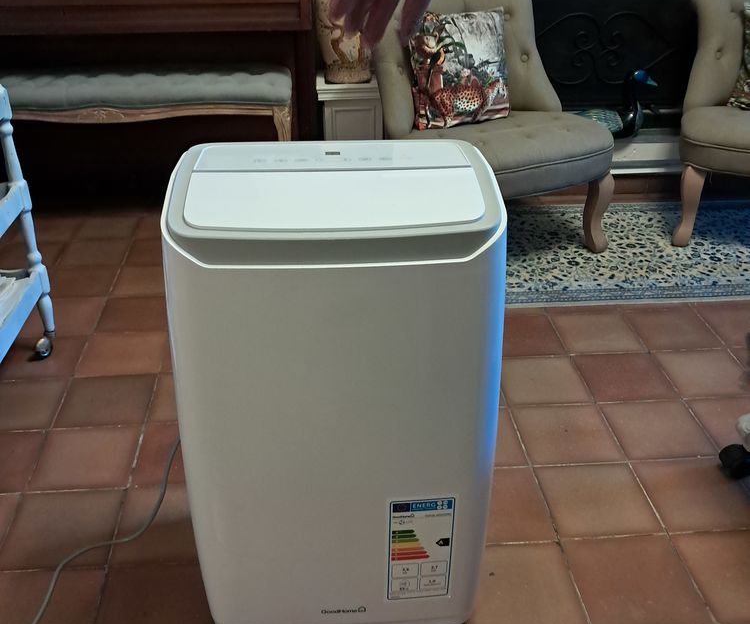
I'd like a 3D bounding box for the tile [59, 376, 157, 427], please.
[{"bbox_3d":[-0.619,0.211,1.809,0.200,0.015,0.197,-2,30,-4],"label":"tile"}]

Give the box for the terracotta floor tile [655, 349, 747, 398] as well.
[{"bbox_3d":[0.804,0.156,1.900,0.200,0.013,0.197,-2,30,-4],"label":"terracotta floor tile"}]

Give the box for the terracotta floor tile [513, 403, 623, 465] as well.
[{"bbox_3d":[0.419,0.274,1.714,0.200,0.015,0.198,-2,30,-4],"label":"terracotta floor tile"}]

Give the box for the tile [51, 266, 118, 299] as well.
[{"bbox_3d":[-0.874,-0.082,2.316,0.200,0.015,0.198,-2,30,-4],"label":"tile"}]

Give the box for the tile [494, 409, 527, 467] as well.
[{"bbox_3d":[0.215,0.281,1.698,0.200,0.015,0.198,-2,30,-4],"label":"tile"}]

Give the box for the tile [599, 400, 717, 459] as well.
[{"bbox_3d":[0.618,0.262,1.712,0.200,0.013,0.197,-2,30,-4],"label":"tile"}]

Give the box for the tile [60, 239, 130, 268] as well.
[{"bbox_3d":[-0.889,-0.179,2.478,0.200,0.015,0.197,-2,30,-4],"label":"tile"}]

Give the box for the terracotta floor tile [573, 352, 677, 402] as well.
[{"bbox_3d":[0.607,0.166,1.903,0.200,0.015,0.198,-2,30,-4],"label":"terracotta floor tile"}]

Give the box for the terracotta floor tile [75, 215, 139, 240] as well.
[{"bbox_3d":[-0.908,-0.282,2.663,0.200,0.015,0.198,-2,30,-4],"label":"terracotta floor tile"}]

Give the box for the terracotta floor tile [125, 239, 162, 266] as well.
[{"bbox_3d":[-0.678,-0.188,2.486,0.200,0.013,0.197,-2,30,-4],"label":"terracotta floor tile"}]

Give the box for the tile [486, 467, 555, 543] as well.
[{"bbox_3d":[0.230,0.381,1.523,0.200,0.015,0.197,-2,30,-4],"label":"tile"}]

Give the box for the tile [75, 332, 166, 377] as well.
[{"bbox_3d":[-0.636,0.112,1.984,0.200,0.015,0.198,-2,30,-4],"label":"tile"}]

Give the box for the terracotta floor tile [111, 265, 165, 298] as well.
[{"bbox_3d":[-0.662,-0.089,2.314,0.200,0.013,0.197,-2,30,-4],"label":"terracotta floor tile"}]

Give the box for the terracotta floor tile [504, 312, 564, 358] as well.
[{"bbox_3d":[0.385,0.068,2.063,0.200,0.015,0.197,-2,30,-4],"label":"terracotta floor tile"}]

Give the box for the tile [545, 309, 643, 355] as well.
[{"bbox_3d":[0.590,0.061,2.075,0.200,0.015,0.197,-2,30,-4],"label":"tile"}]

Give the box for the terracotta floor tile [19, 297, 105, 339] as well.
[{"bbox_3d":[-0.857,0.019,2.142,0.200,0.015,0.198,-2,30,-4],"label":"terracotta floor tile"}]

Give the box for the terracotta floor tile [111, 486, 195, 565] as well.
[{"bbox_3d":[-0.381,0.405,1.478,0.200,0.015,0.197,-2,30,-4],"label":"terracotta floor tile"}]

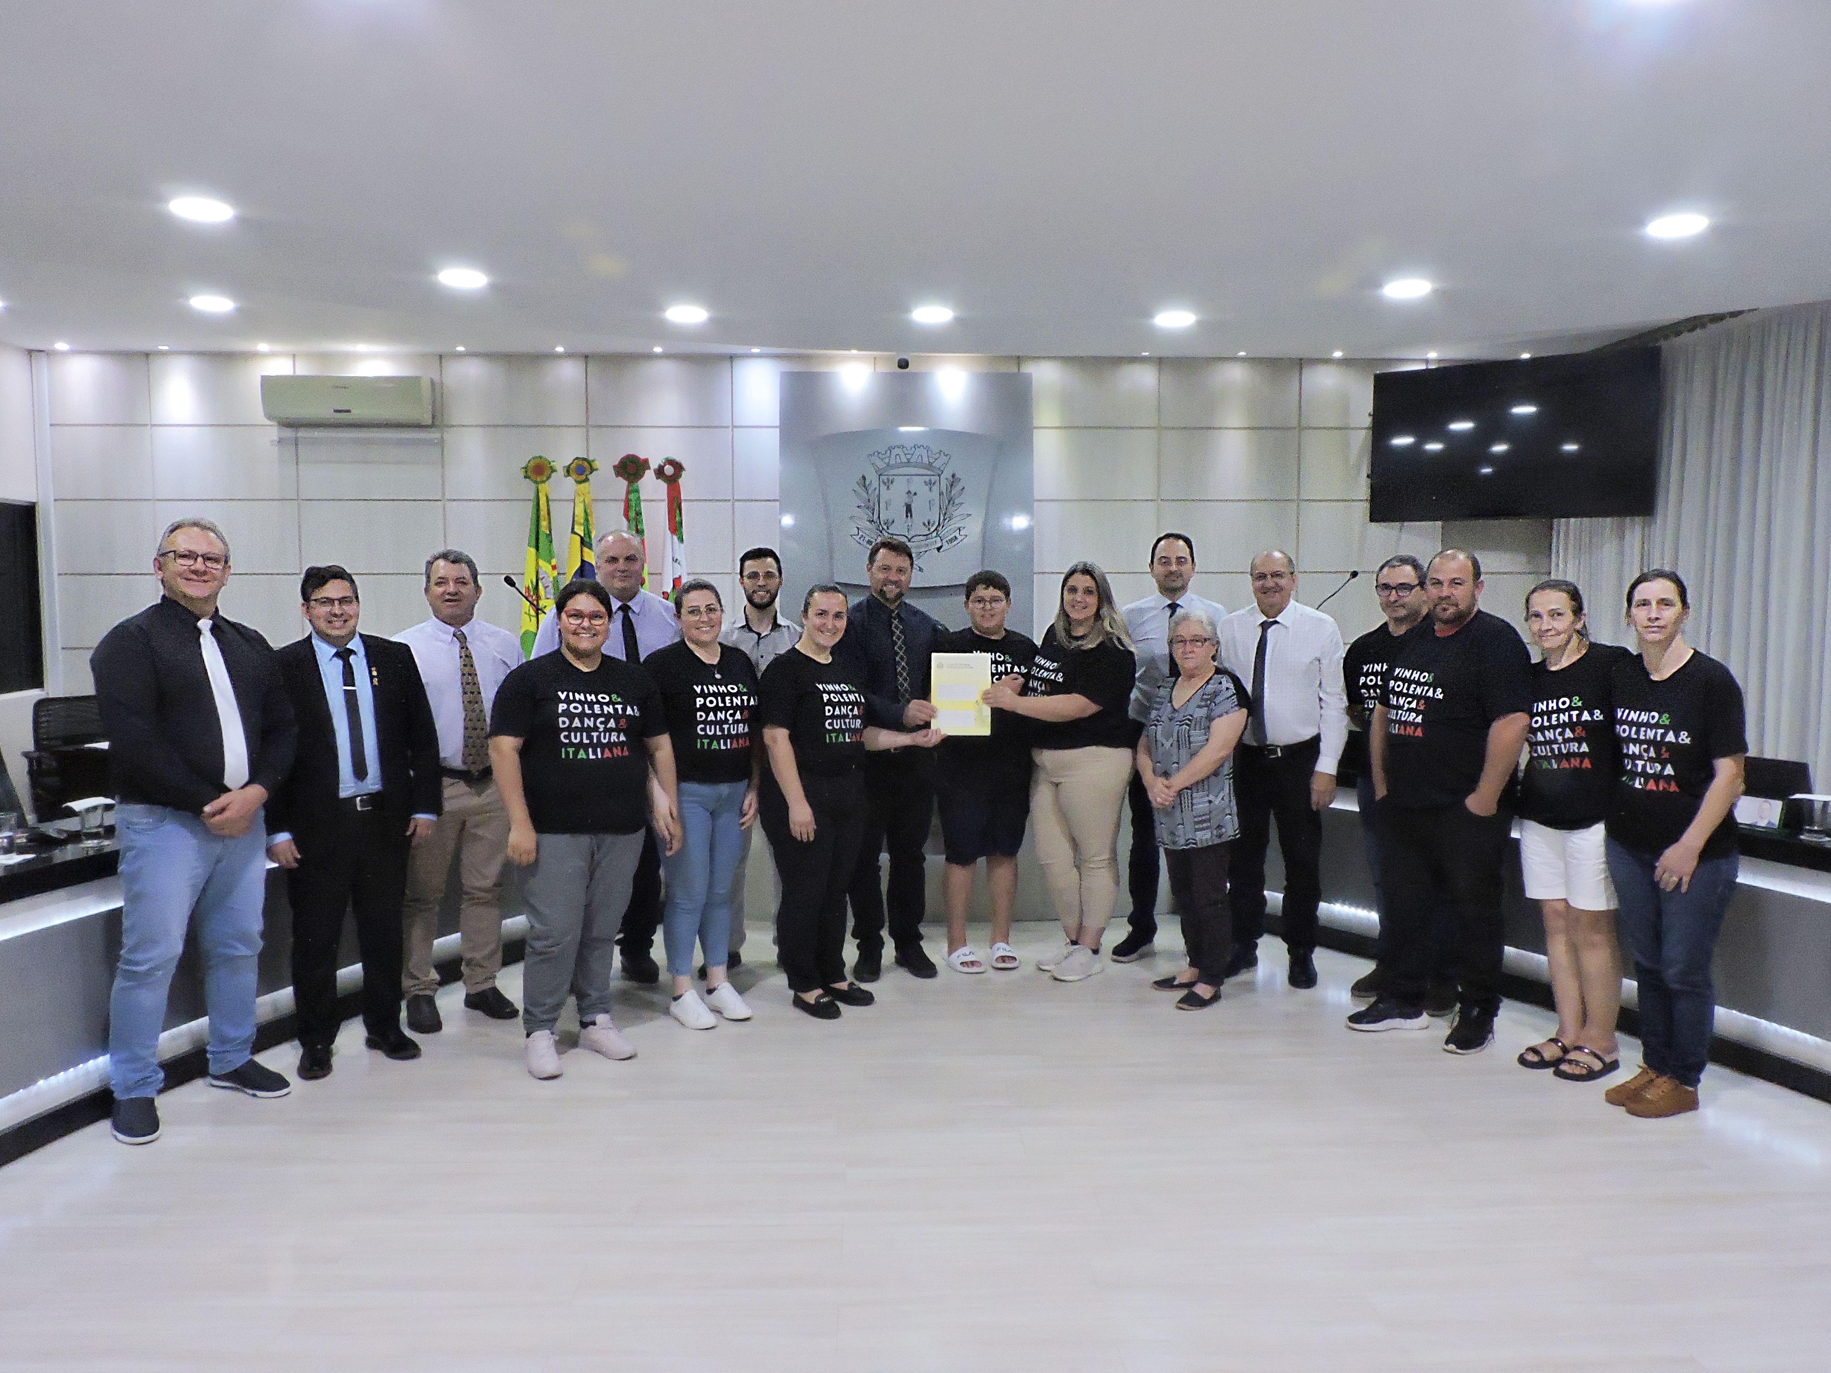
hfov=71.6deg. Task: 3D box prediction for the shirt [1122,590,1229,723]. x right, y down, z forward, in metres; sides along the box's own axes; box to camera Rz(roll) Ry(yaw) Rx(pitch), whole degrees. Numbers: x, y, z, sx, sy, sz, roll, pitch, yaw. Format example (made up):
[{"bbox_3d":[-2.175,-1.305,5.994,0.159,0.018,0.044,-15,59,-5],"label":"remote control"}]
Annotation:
[{"bbox_3d":[1.124,-0.096,5.489,0.500,0.640,0.290,1,4,12],"label":"shirt"}]

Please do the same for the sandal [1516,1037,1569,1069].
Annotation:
[{"bbox_3d":[2.095,1.190,4.171,0.245,0.072,0.090,-2,5,-20],"label":"sandal"}]

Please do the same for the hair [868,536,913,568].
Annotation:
[{"bbox_3d":[-0.102,-0.533,5.165,0.180,0.150,0.200,0,4,-6],"label":"hair"}]

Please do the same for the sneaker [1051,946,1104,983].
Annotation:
[{"bbox_3d":[0.662,1.126,5.164,0.255,0.105,0.098,-3,5,-33],"label":"sneaker"}]

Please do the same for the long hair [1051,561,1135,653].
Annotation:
[{"bbox_3d":[0.737,-0.331,5.298,0.300,0.380,0.250,1,5,14],"label":"long hair"}]

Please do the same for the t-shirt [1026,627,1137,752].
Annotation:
[{"bbox_3d":[0.696,0.010,5.256,0.300,0.510,0.430,-4,6,-45],"label":"t-shirt"}]

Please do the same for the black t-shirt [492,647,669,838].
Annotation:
[{"bbox_3d":[-1.129,0.181,4.274,0.590,0.610,0.380,-2,5,-27],"label":"black t-shirt"}]

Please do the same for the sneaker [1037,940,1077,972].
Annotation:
[{"bbox_3d":[0.607,1.120,5.382,0.260,0.110,0.095,-4,6,-42],"label":"sneaker"}]

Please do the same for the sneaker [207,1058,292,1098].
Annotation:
[{"bbox_3d":[-2.133,1.229,4.071,0.300,0.105,0.110,2,5,24],"label":"sneaker"}]

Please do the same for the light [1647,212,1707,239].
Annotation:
[{"bbox_3d":[3.031,-1.843,5.051,0.205,0.040,0.205,0,4,0],"label":"light"}]

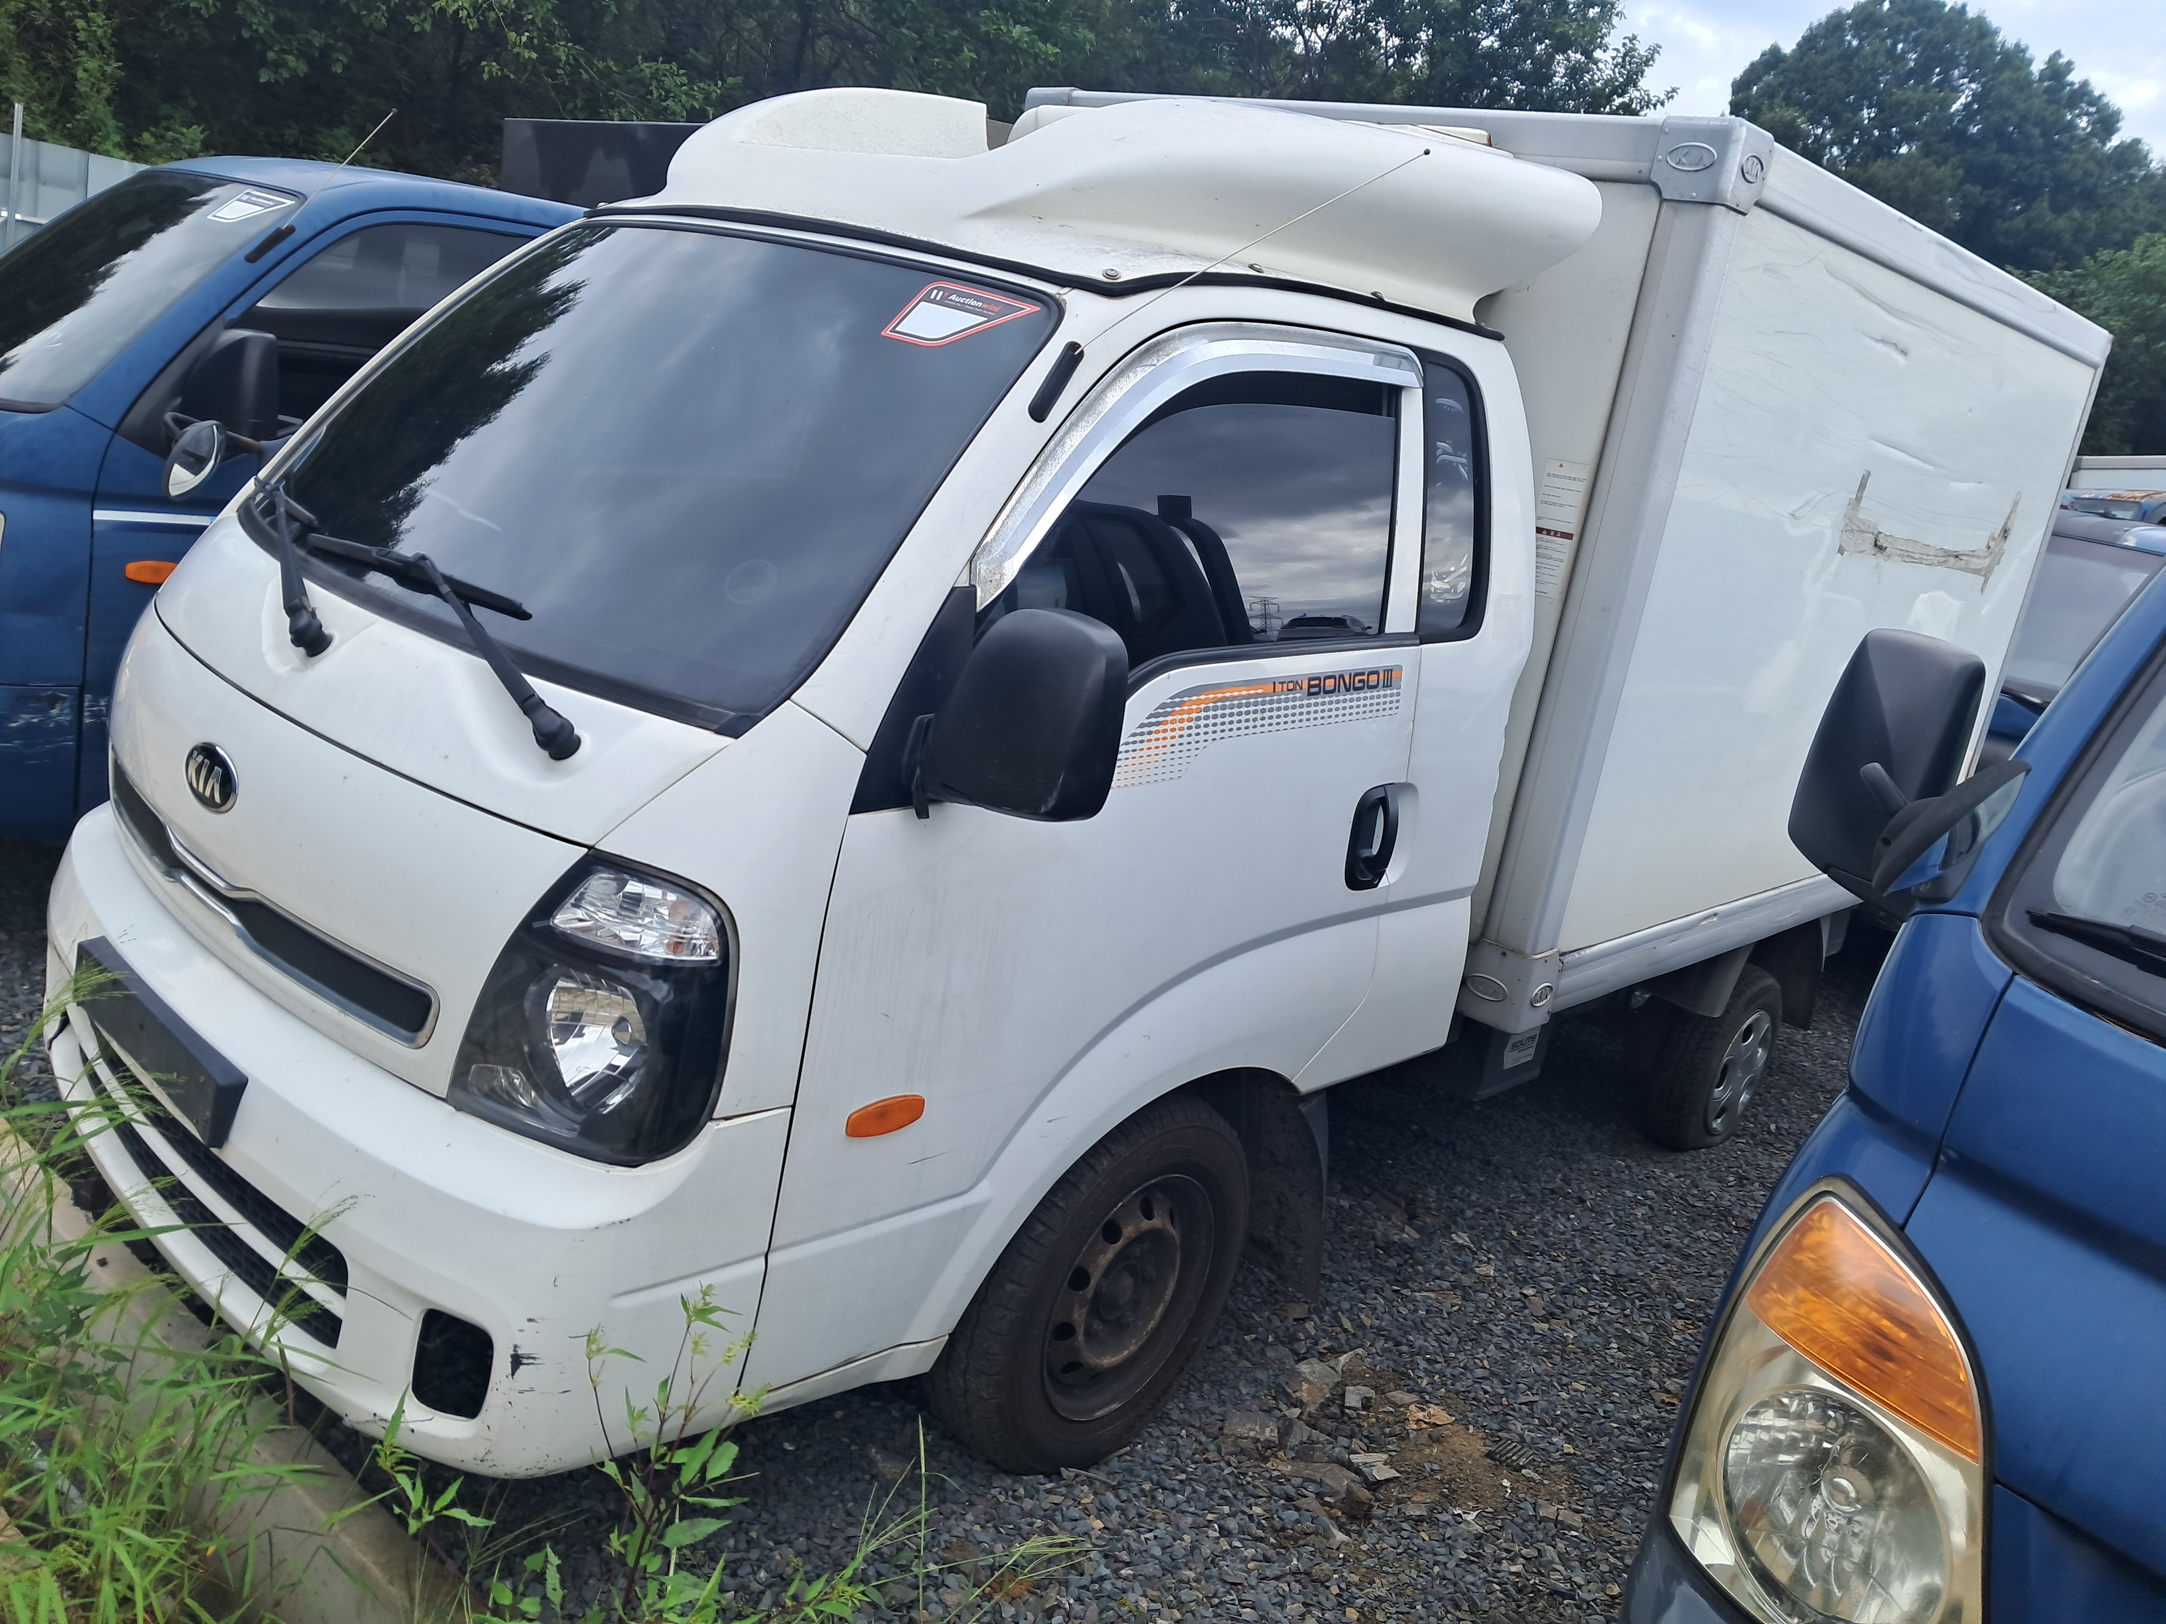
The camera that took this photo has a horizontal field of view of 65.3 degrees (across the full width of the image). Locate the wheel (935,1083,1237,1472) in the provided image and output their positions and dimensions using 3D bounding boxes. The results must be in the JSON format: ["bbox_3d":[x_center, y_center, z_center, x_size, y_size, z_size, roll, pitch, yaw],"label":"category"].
[{"bbox_3d":[0.019,0.774,2.821,0.195,0.645,0.650,22,19,37],"label":"wheel"}]

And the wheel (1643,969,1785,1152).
[{"bbox_3d":[1.794,0.700,4.777,0.170,0.565,0.570,22,19,38],"label":"wheel"}]

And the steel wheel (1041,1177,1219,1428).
[{"bbox_3d":[0.028,0.775,2.813,0.160,0.425,0.425,22,19,37],"label":"steel wheel"}]

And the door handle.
[{"bbox_3d":[0.500,0.045,2.845,0.056,0.187,0.111,22,19,38],"label":"door handle"}]

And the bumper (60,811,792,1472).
[{"bbox_3d":[-1.152,0.358,2.463,1.707,0.505,0.424,22,19,38],"label":"bumper"}]

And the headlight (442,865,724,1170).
[{"bbox_3d":[-0.565,0.232,1.965,0.303,0.358,0.253,22,19,38],"label":"headlight"}]

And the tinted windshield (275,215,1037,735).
[{"bbox_3d":[-0.728,-0.570,2.510,1.404,0.121,0.859,22,63,38],"label":"tinted windshield"}]

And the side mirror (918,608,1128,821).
[{"bbox_3d":[-0.050,-0.099,1.983,0.222,0.268,0.162,22,19,38],"label":"side mirror"}]

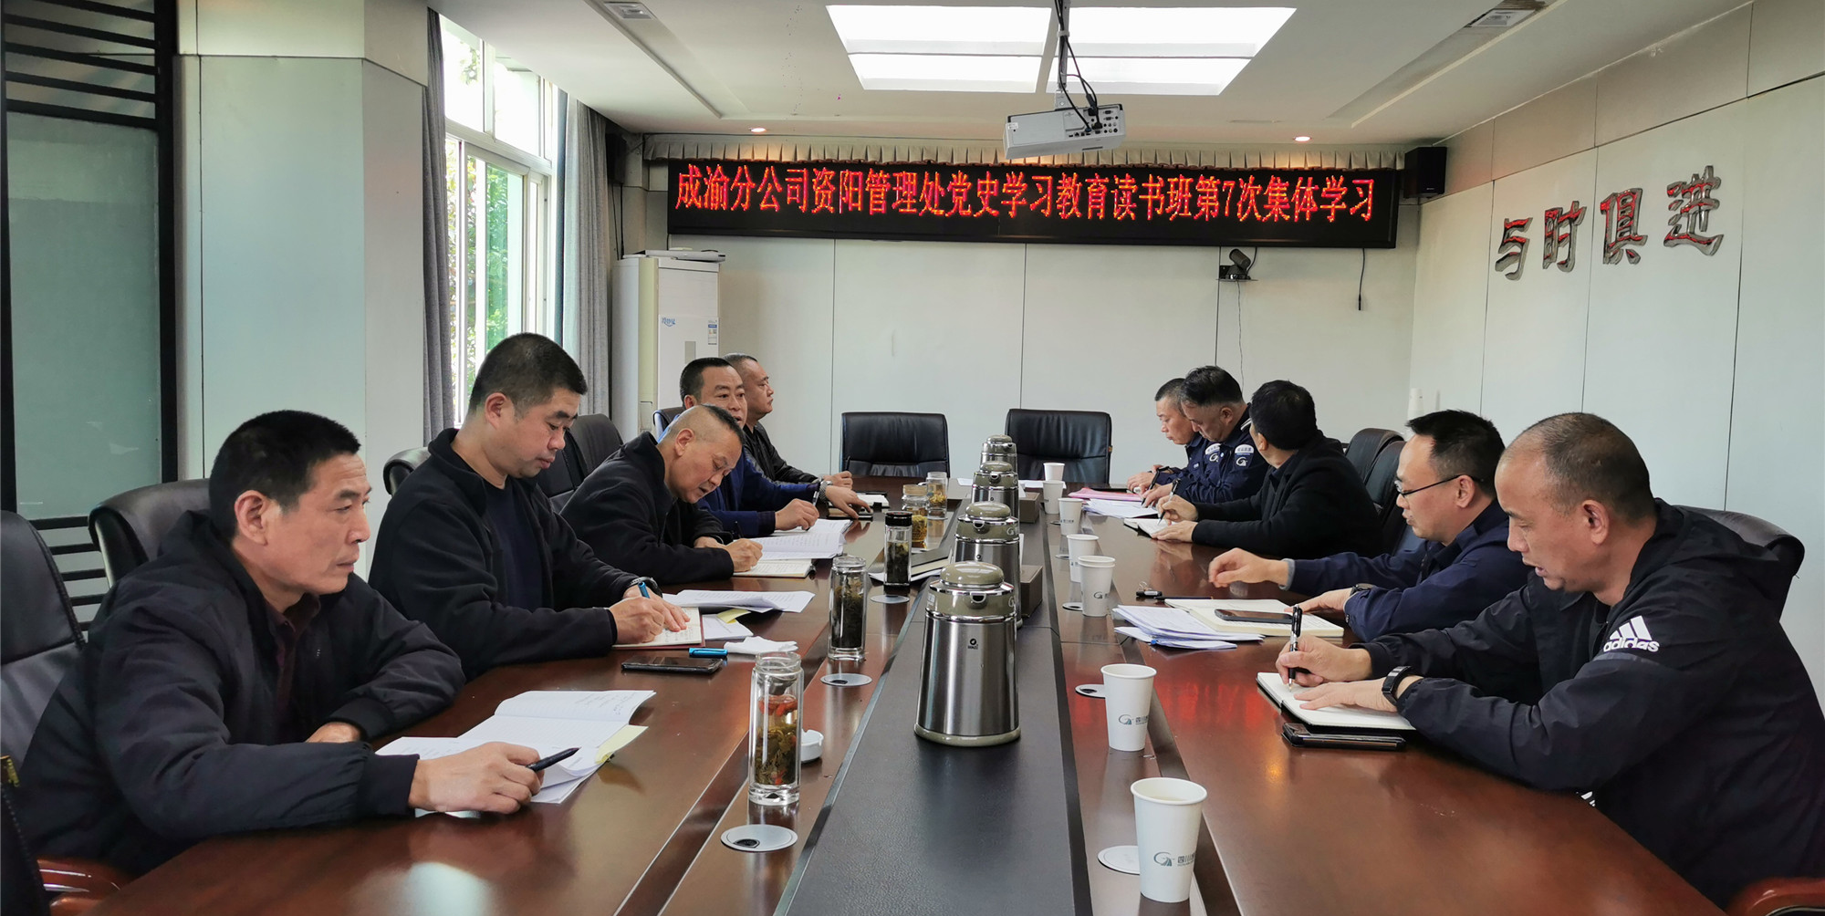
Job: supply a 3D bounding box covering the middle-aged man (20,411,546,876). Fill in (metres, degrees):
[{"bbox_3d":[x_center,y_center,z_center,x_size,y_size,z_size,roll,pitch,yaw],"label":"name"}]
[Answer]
[{"bbox_3d":[-0.774,0.544,1.879,0.760,1.213,0.680,3,4,18],"label":"middle-aged man"}]

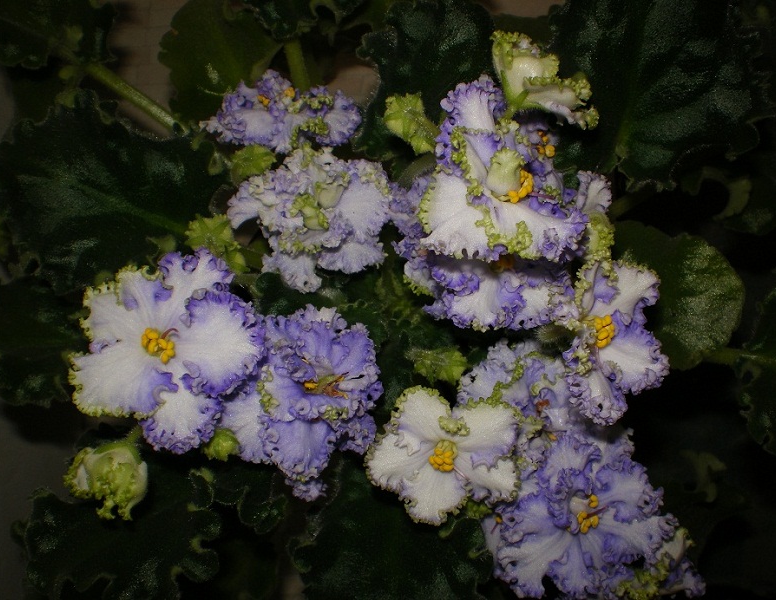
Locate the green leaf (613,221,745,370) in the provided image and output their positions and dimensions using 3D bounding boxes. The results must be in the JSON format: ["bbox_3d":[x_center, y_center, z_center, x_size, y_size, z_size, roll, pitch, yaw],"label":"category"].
[{"bbox_3d":[0.100,-0.002,0.310,0.054,0.014,0.053,5,65,-4],"label":"green leaf"}]

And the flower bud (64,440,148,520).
[{"bbox_3d":[-0.086,0.054,0.268,0.023,0.022,0.022,7,53,5],"label":"flower bud"}]

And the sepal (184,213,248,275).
[{"bbox_3d":[-0.058,-0.019,0.297,0.021,0.015,0.018,19,56,14],"label":"sepal"}]

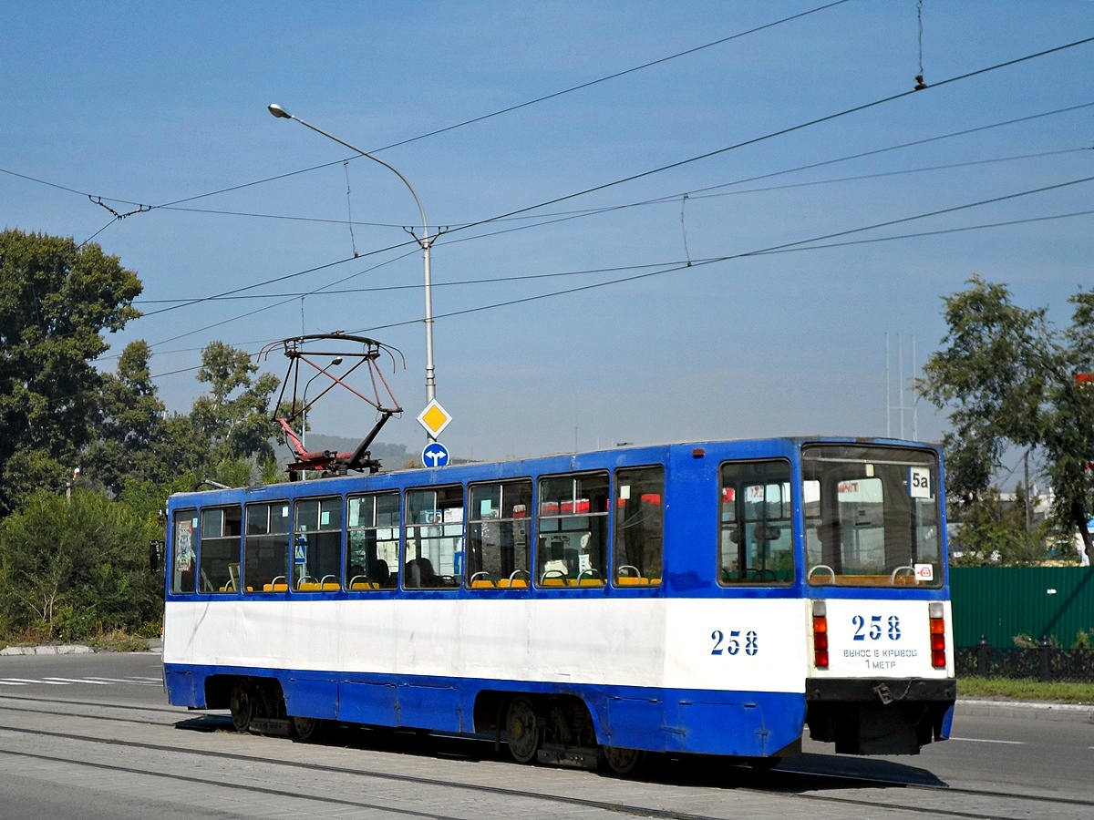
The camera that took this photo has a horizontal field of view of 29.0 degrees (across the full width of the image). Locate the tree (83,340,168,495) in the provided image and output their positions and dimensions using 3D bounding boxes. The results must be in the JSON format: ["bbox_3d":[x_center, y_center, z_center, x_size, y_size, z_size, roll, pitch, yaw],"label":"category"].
[{"bbox_3d":[-25.751,4.935,128.130,7.000,18.470,7.000,1,-6,0],"label":"tree"}]

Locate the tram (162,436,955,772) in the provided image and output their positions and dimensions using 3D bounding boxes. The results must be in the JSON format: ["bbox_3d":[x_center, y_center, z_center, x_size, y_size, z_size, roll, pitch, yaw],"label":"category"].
[{"bbox_3d":[-0.935,2.406,25.026,2.600,3.180,14.500,5,-7,-34],"label":"tram"}]

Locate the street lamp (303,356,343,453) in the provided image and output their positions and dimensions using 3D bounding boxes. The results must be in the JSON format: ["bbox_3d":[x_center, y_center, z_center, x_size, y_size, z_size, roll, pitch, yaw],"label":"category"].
[{"bbox_3d":[-8.801,3.786,82.028,2.100,11.800,0.400,-5,-8,43],"label":"street lamp"}]

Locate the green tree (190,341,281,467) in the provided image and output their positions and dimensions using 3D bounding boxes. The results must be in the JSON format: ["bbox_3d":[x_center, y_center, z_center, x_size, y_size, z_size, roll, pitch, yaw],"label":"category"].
[{"bbox_3d":[-19.137,5.029,128.128,7.200,18.430,7.200,1,-6,0],"label":"green tree"}]

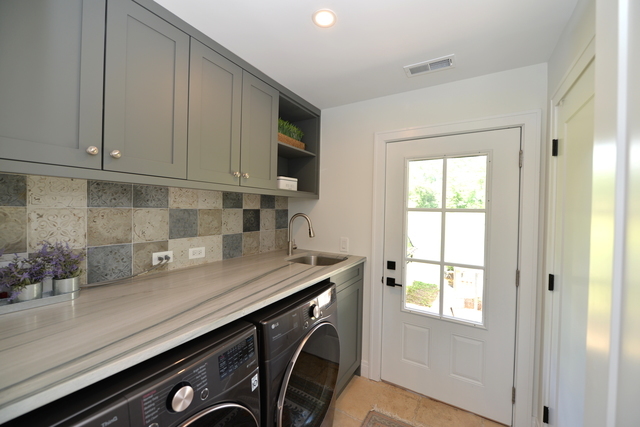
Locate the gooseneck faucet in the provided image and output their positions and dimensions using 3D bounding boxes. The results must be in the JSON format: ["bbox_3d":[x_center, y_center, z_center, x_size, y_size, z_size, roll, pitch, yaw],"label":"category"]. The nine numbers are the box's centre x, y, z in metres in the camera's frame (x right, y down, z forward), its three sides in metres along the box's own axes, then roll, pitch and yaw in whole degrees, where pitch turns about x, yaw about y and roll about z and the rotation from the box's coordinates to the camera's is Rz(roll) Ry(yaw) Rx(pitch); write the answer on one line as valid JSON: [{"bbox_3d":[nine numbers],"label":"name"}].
[{"bbox_3d":[-0.161,0.193,2.254,0.275,0.390,0.110,2,1,31],"label":"gooseneck faucet"}]

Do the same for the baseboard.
[{"bbox_3d":[0.401,1.391,2.208,0.073,0.142,0.016,2,1,31],"label":"baseboard"}]

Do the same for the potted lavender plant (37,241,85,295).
[{"bbox_3d":[-1.161,0.251,1.123,0.160,0.260,0.157,2,1,31],"label":"potted lavender plant"}]

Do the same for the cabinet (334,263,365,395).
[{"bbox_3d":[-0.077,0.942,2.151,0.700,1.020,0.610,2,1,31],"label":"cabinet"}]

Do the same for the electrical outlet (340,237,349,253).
[{"bbox_3d":[0.230,0.293,2.314,0.080,0.126,0.010,2,1,31],"label":"electrical outlet"}]

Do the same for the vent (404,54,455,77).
[{"bbox_3d":[0.736,-0.970,1.670,0.302,0.020,0.155,2,1,31],"label":"vent"}]

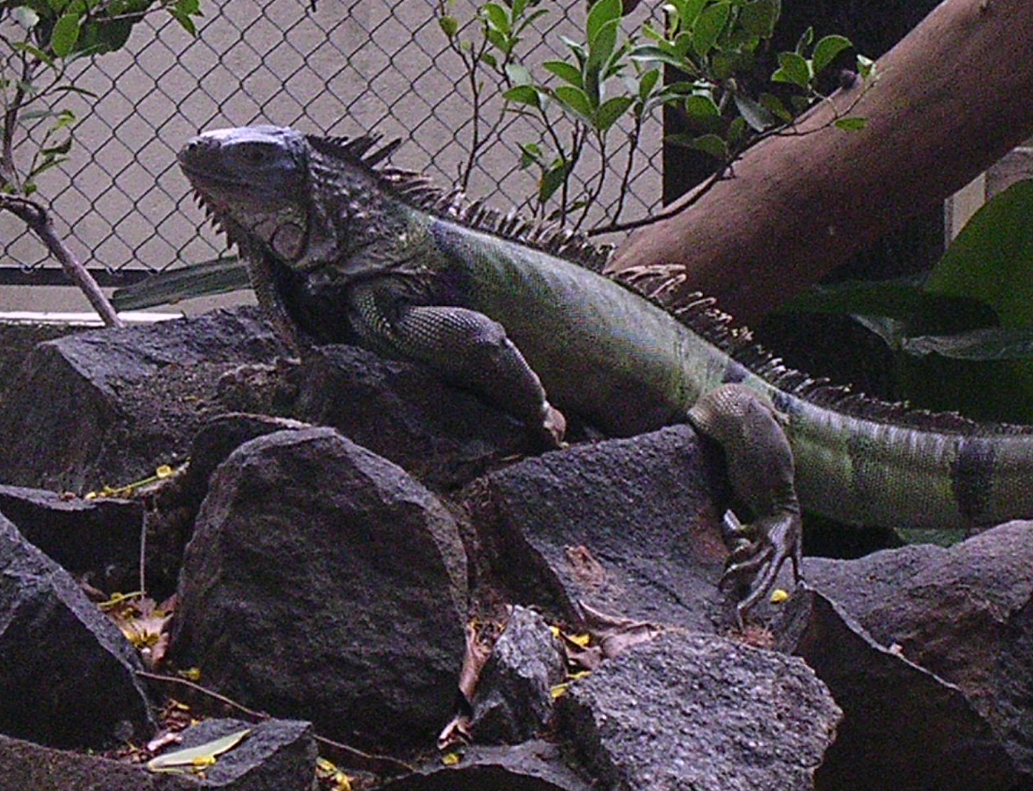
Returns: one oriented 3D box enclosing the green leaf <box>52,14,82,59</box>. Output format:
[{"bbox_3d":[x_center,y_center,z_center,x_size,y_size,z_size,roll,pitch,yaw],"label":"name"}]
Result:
[{"bbox_3d":[-0.385,-0.308,4.200,0.023,0.039,0.006,12,0,14],"label":"green leaf"}]

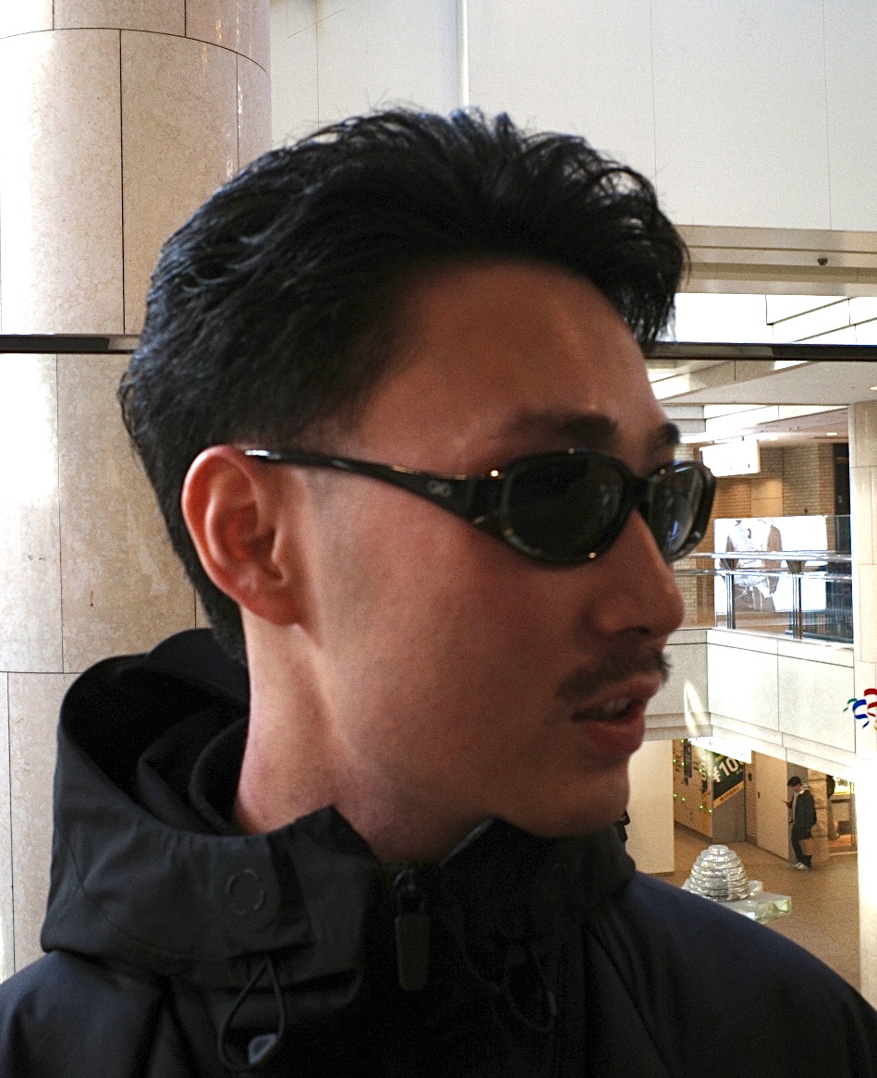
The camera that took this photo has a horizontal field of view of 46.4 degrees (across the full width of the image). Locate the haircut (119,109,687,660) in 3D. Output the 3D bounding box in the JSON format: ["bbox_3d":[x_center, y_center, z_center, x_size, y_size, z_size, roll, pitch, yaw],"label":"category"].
[{"bbox_3d":[-0.022,-0.062,0.430,0.240,0.228,0.185,1,1,42],"label":"haircut"}]

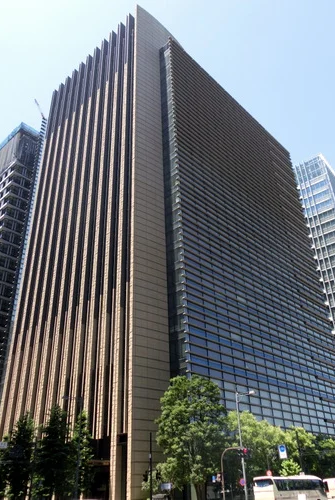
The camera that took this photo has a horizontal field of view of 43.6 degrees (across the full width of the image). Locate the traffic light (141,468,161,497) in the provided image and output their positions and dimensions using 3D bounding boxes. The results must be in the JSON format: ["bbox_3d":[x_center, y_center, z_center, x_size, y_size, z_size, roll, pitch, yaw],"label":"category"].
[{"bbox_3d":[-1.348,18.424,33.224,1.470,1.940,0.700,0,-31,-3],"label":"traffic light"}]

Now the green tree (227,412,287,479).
[{"bbox_3d":[12.516,28.567,58.339,7.600,11.710,7.600,-2,-30,0],"label":"green tree"}]

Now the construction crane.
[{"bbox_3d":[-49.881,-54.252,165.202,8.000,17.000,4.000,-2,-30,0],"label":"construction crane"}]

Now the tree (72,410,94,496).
[{"bbox_3d":[-9.196,22.933,45.835,2.700,10.170,2.700,-2,-30,0],"label":"tree"}]

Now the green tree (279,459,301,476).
[{"bbox_3d":[16.379,30.510,55.408,3.000,5.190,3.000,-2,-30,0],"label":"green tree"}]

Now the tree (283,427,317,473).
[{"bbox_3d":[21.236,33.344,65.808,5.600,10.430,5.600,-2,-30,0],"label":"tree"}]

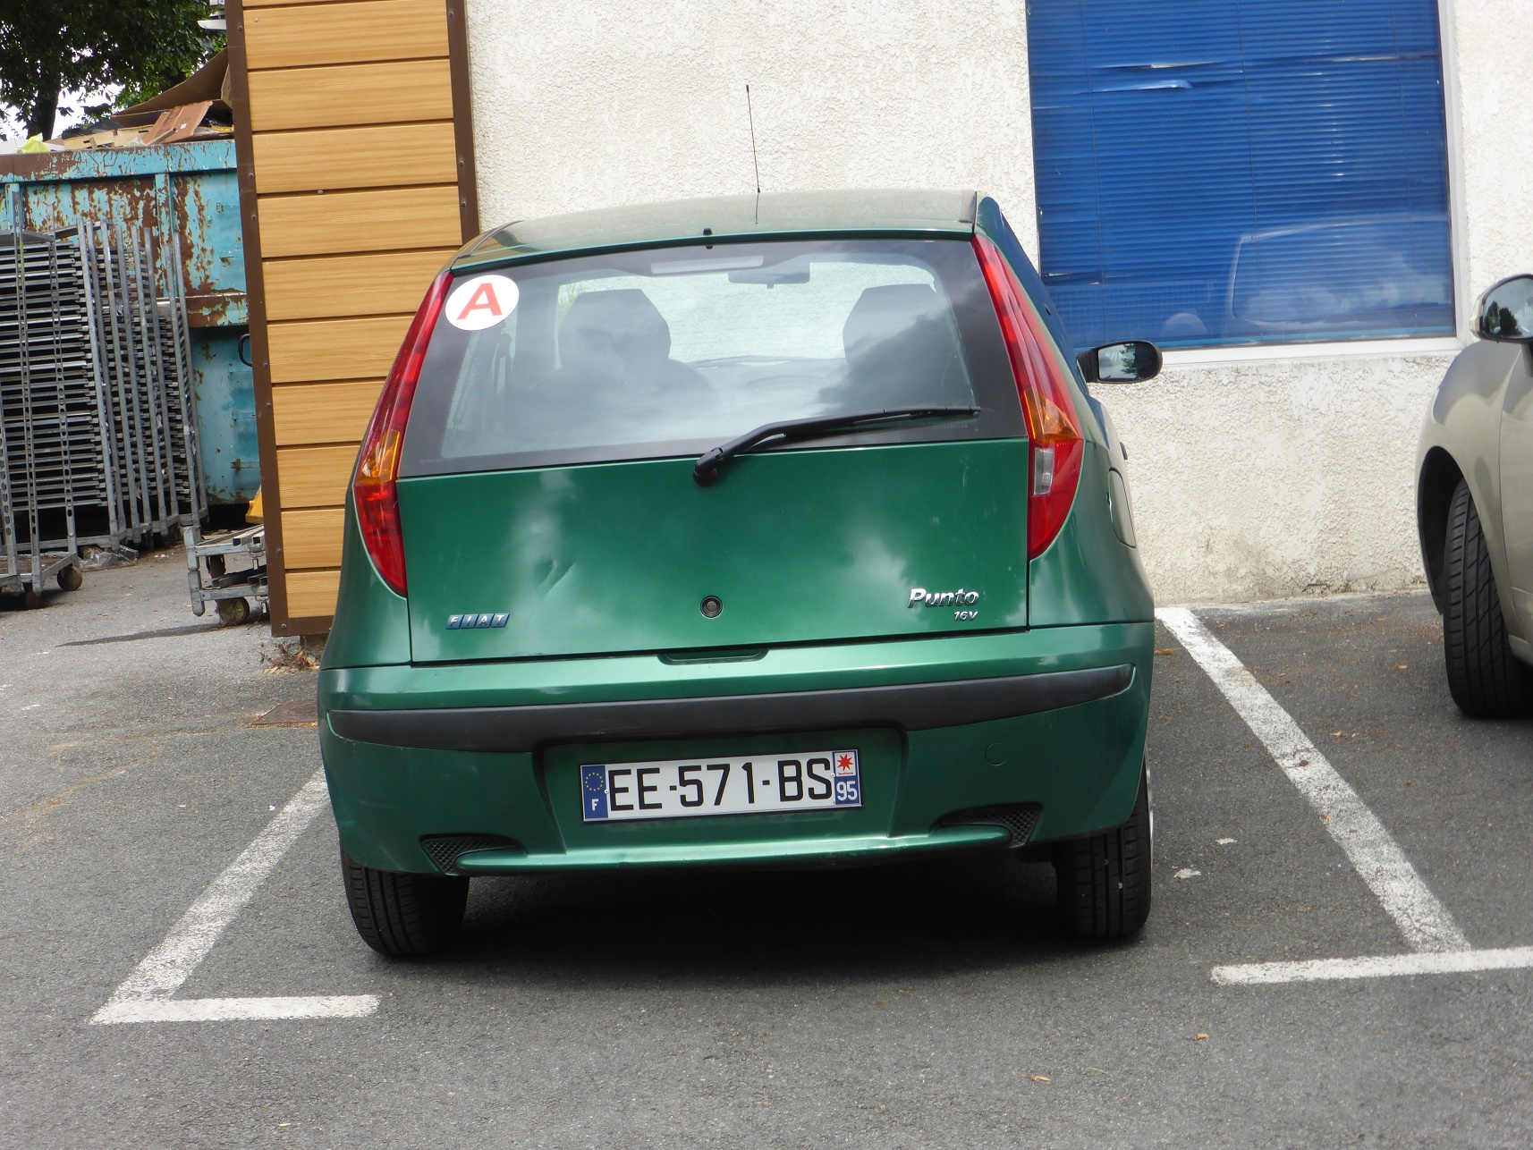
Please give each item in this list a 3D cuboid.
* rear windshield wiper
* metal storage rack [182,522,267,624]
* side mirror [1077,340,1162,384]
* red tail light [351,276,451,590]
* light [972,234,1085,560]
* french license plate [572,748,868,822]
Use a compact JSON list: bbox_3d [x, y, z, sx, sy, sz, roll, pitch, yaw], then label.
[{"bbox_3d":[0.131,-0.241,5.474,0.545,0.135,0.090,-3,9,5],"label":"rear windshield wiper"},{"bbox_3d":[-1.859,-0.079,11.176,0.600,0.370,0.750,-3,7,-3],"label":"metal storage rack"},{"bbox_3d":[0.927,-0.559,7.671,0.222,0.115,0.110,-3,9,5],"label":"side mirror"},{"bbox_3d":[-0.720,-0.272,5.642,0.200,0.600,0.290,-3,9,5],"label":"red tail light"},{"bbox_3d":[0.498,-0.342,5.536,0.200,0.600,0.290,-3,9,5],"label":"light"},{"bbox_3d":[-0.084,0.391,5.435,0.520,0.110,0.012,-3,9,5],"label":"french license plate"}]

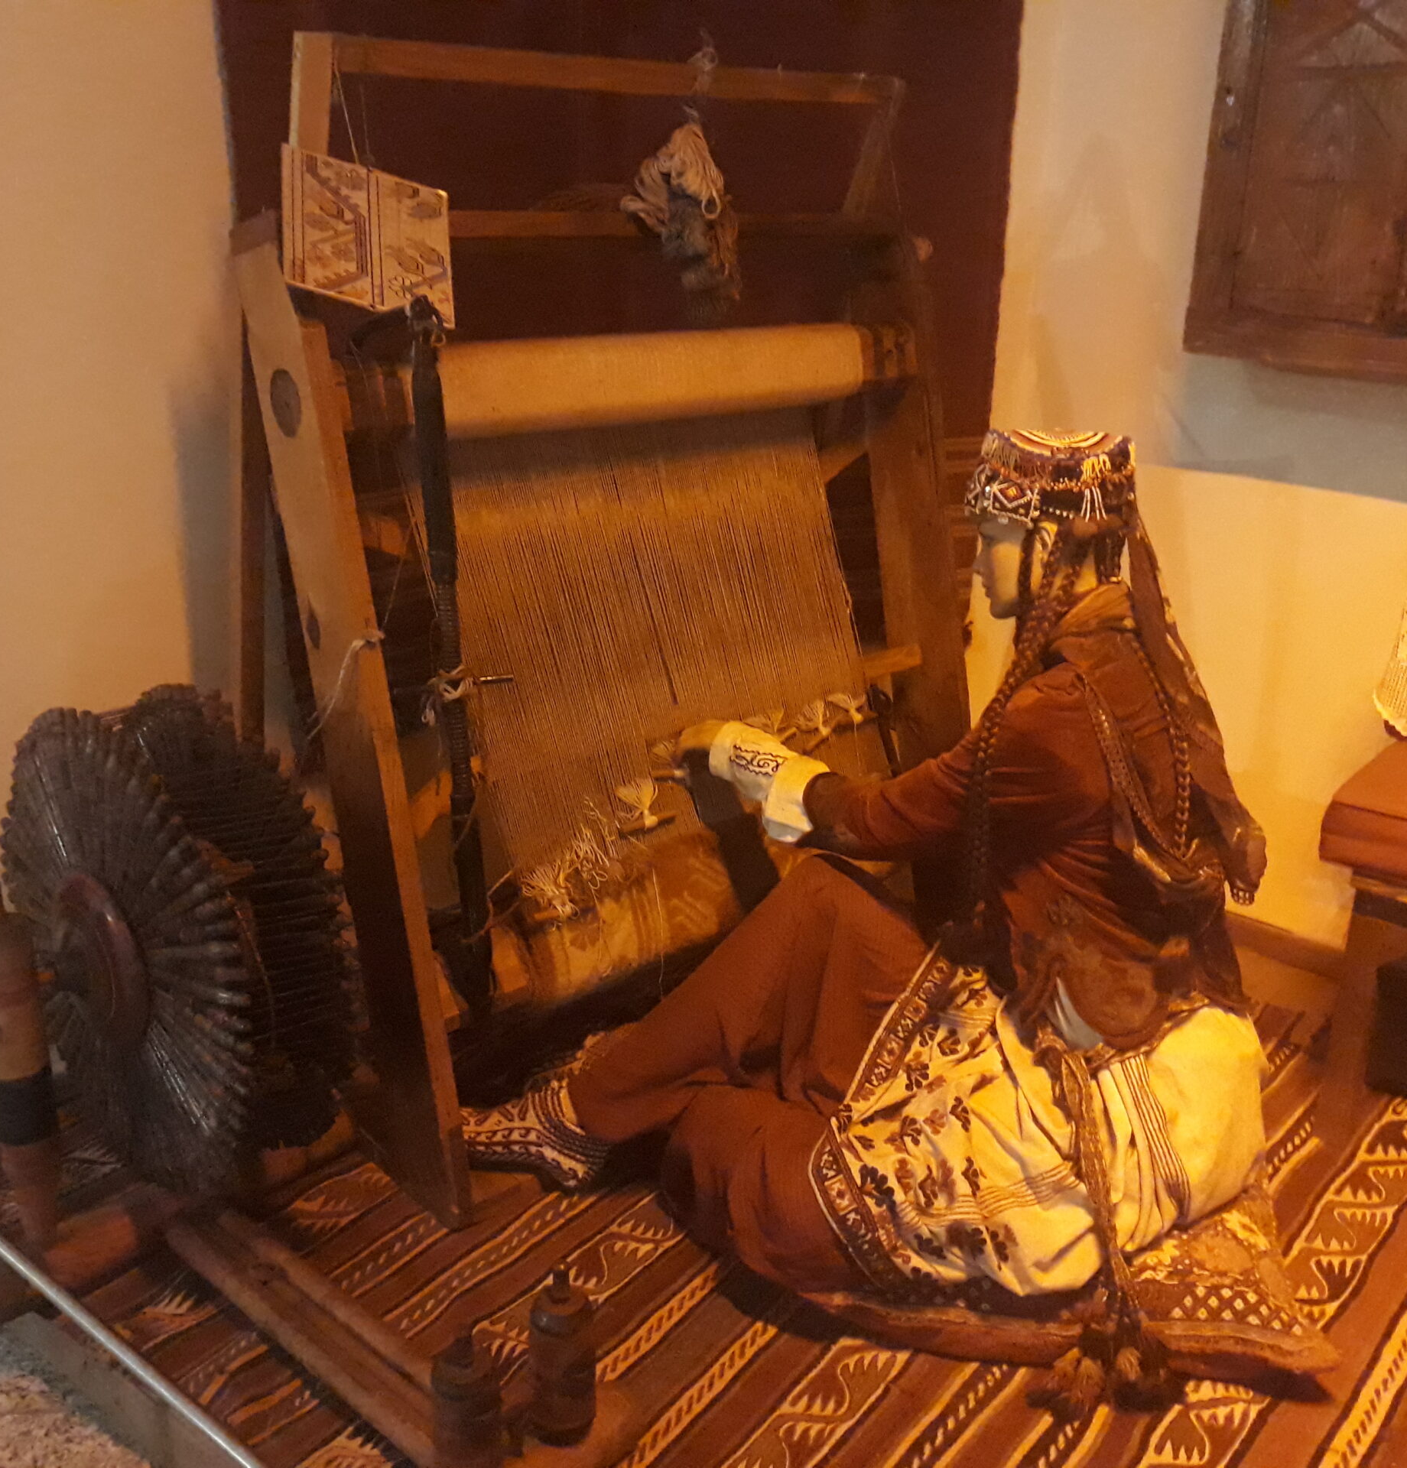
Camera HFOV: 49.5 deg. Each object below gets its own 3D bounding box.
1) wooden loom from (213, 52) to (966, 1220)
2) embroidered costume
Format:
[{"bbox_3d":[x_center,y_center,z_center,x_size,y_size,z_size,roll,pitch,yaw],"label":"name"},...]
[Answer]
[{"bbox_3d":[-0.105,-0.215,2.211,1.010,1.391,0.629,-14,24,-36],"label":"wooden loom"},{"bbox_3d":[0.200,0.118,1.866,1.004,0.992,0.520,9,20,22],"label":"embroidered costume"}]

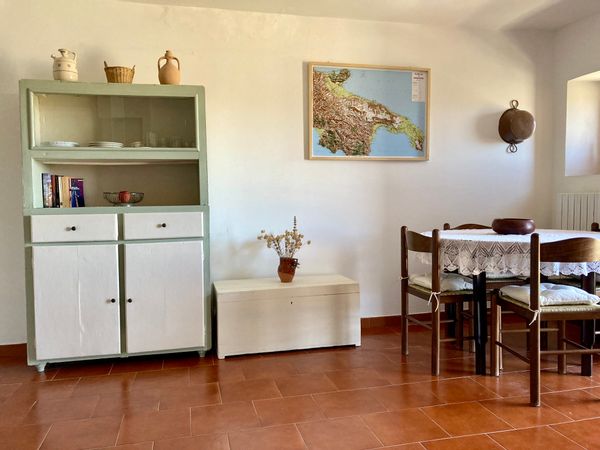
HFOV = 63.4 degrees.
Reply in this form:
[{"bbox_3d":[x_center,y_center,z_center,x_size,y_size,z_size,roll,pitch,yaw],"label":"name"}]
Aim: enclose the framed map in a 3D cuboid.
[{"bbox_3d":[0.559,-0.862,3.737,0.990,0.728,0.030,-2,3,-13],"label":"framed map"}]

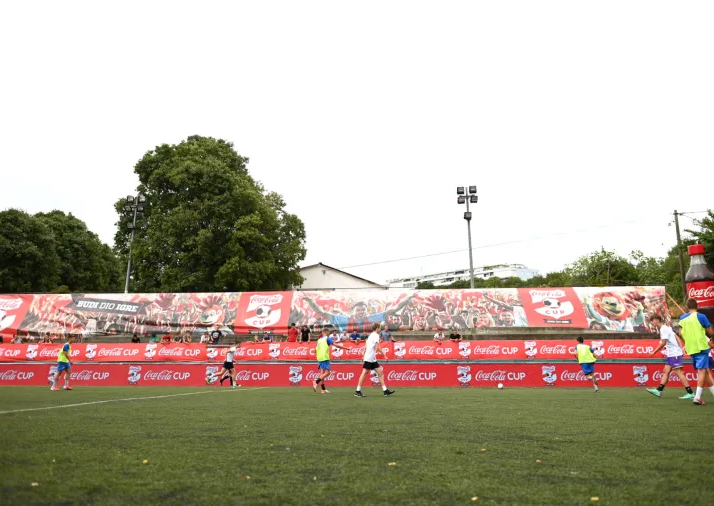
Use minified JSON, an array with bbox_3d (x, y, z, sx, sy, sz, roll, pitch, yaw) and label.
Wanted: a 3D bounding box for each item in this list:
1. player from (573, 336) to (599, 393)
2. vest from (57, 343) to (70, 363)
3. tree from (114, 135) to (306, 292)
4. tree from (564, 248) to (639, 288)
[{"bbox_3d":[6.450,3.119,14.265,0.620,1.540,0.650,5,-14,-20],"label":"player"},{"bbox_3d":[-8.900,3.052,15.412,0.340,0.600,0.420,3,-14,-11],"label":"vest"},{"bbox_3d":[-12.600,-1.711,42.545,15.600,18.000,15.000,3,-14,-11],"label":"tree"},{"bbox_3d":[19.400,2.729,40.464,6.000,6.400,5.500,-5,-14,21],"label":"tree"}]

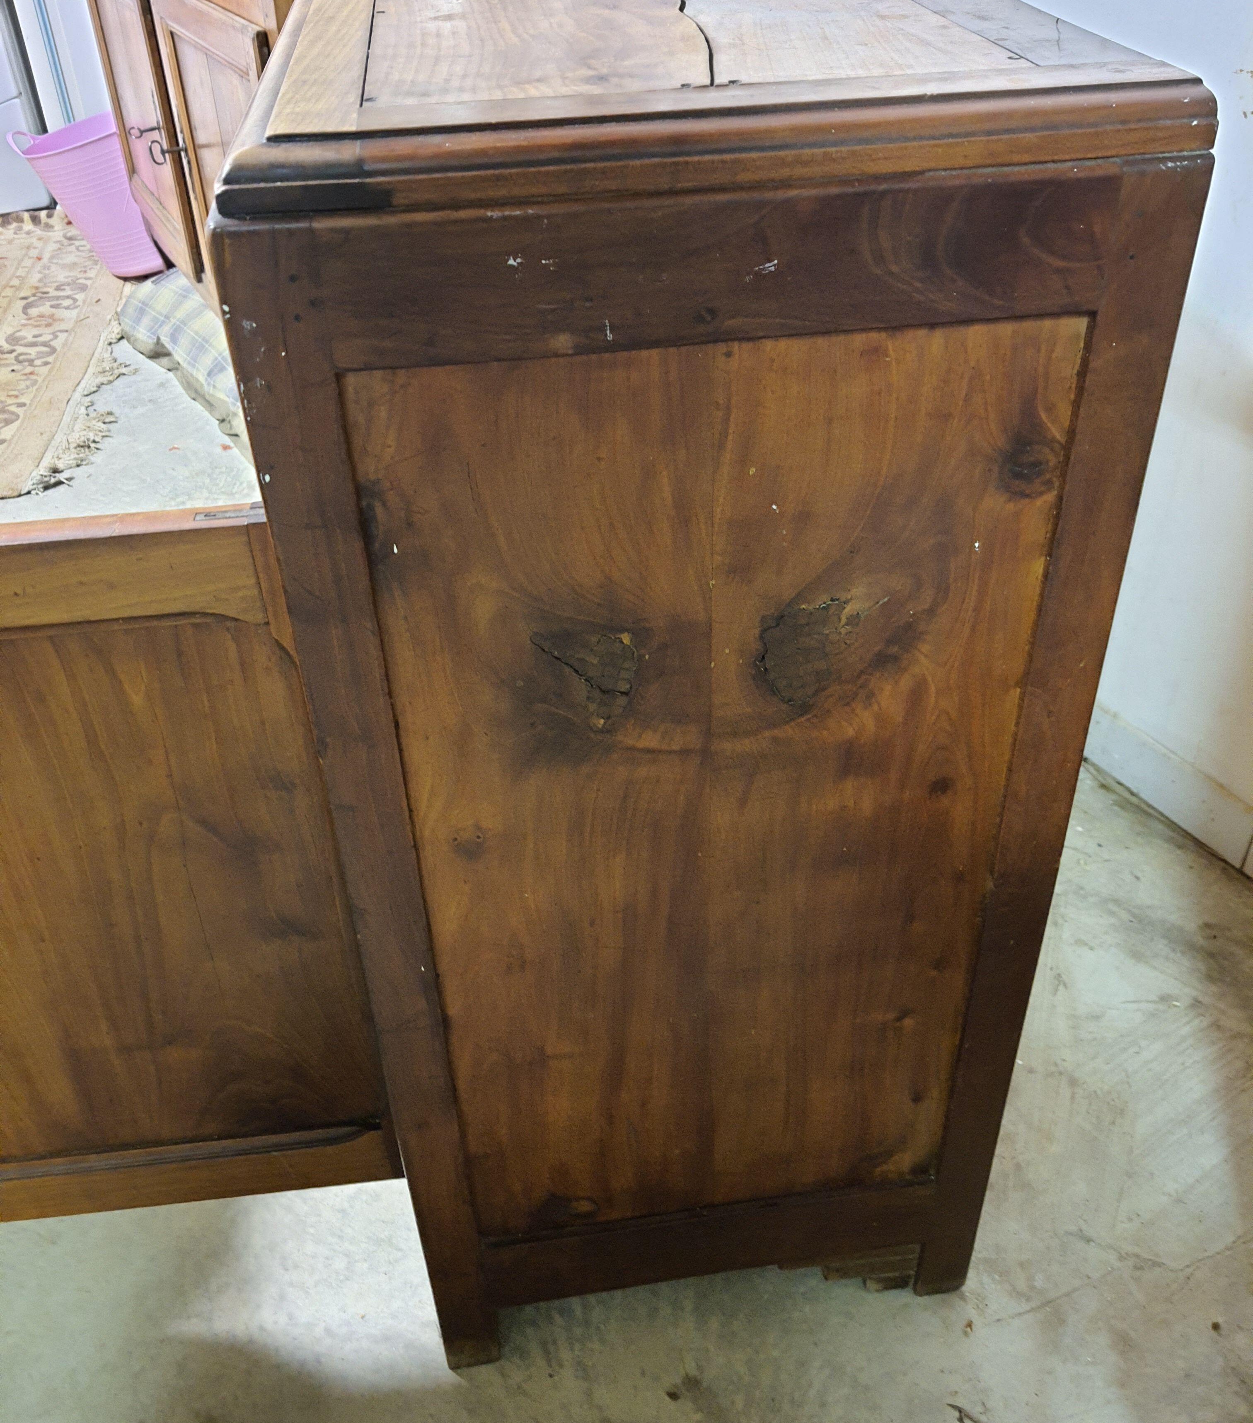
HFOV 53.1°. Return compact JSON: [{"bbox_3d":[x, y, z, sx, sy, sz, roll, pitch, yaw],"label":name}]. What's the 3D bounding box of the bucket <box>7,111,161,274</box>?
[{"bbox_3d":[-1.523,-1.549,3.717,0.380,0.420,0.370,-23,36,-12],"label":"bucket"}]

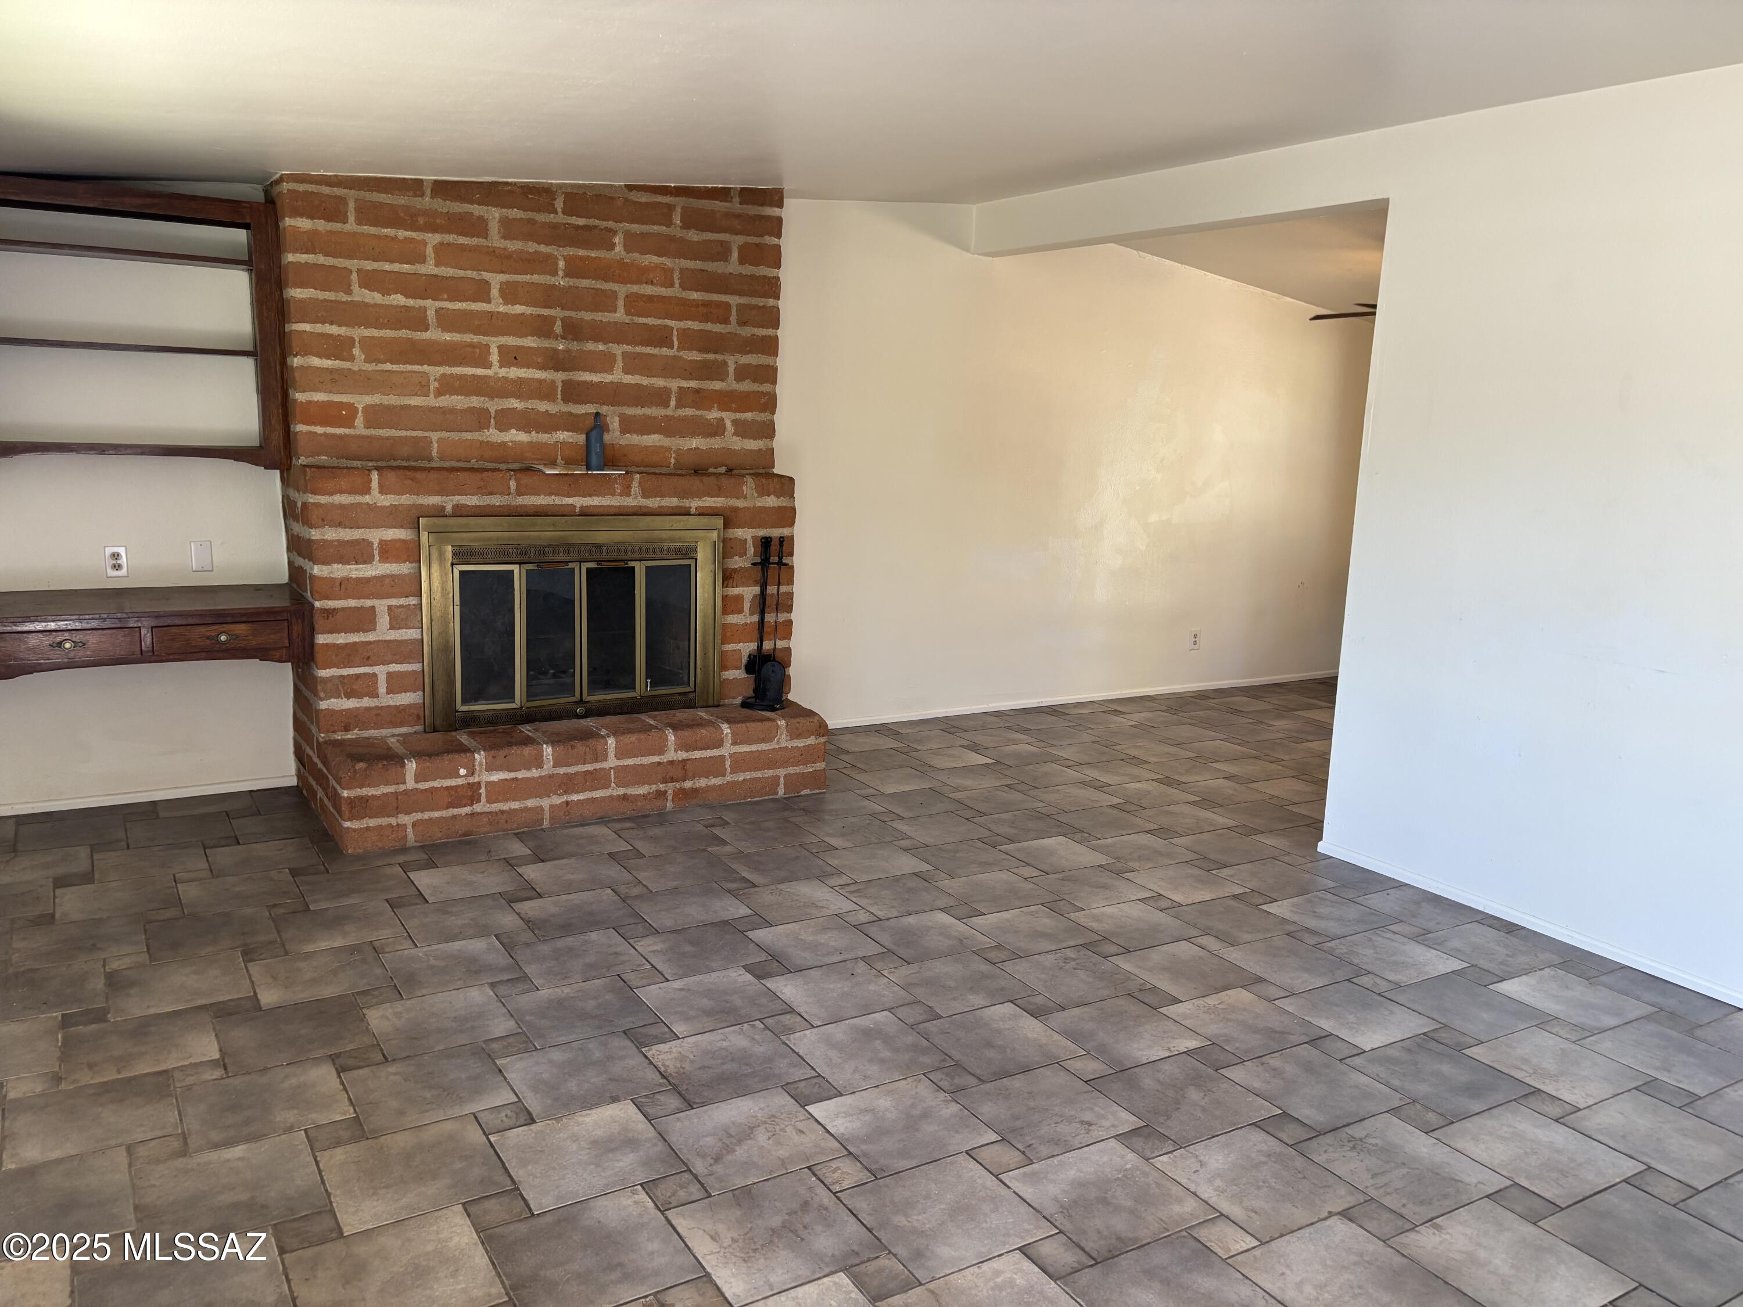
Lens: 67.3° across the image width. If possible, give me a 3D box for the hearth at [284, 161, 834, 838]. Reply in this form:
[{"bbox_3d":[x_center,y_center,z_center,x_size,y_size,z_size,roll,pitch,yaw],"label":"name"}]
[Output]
[{"bbox_3d":[-1.168,-0.635,5.025,1.855,2.376,0.917,-4,12,-31],"label":"hearth"}]

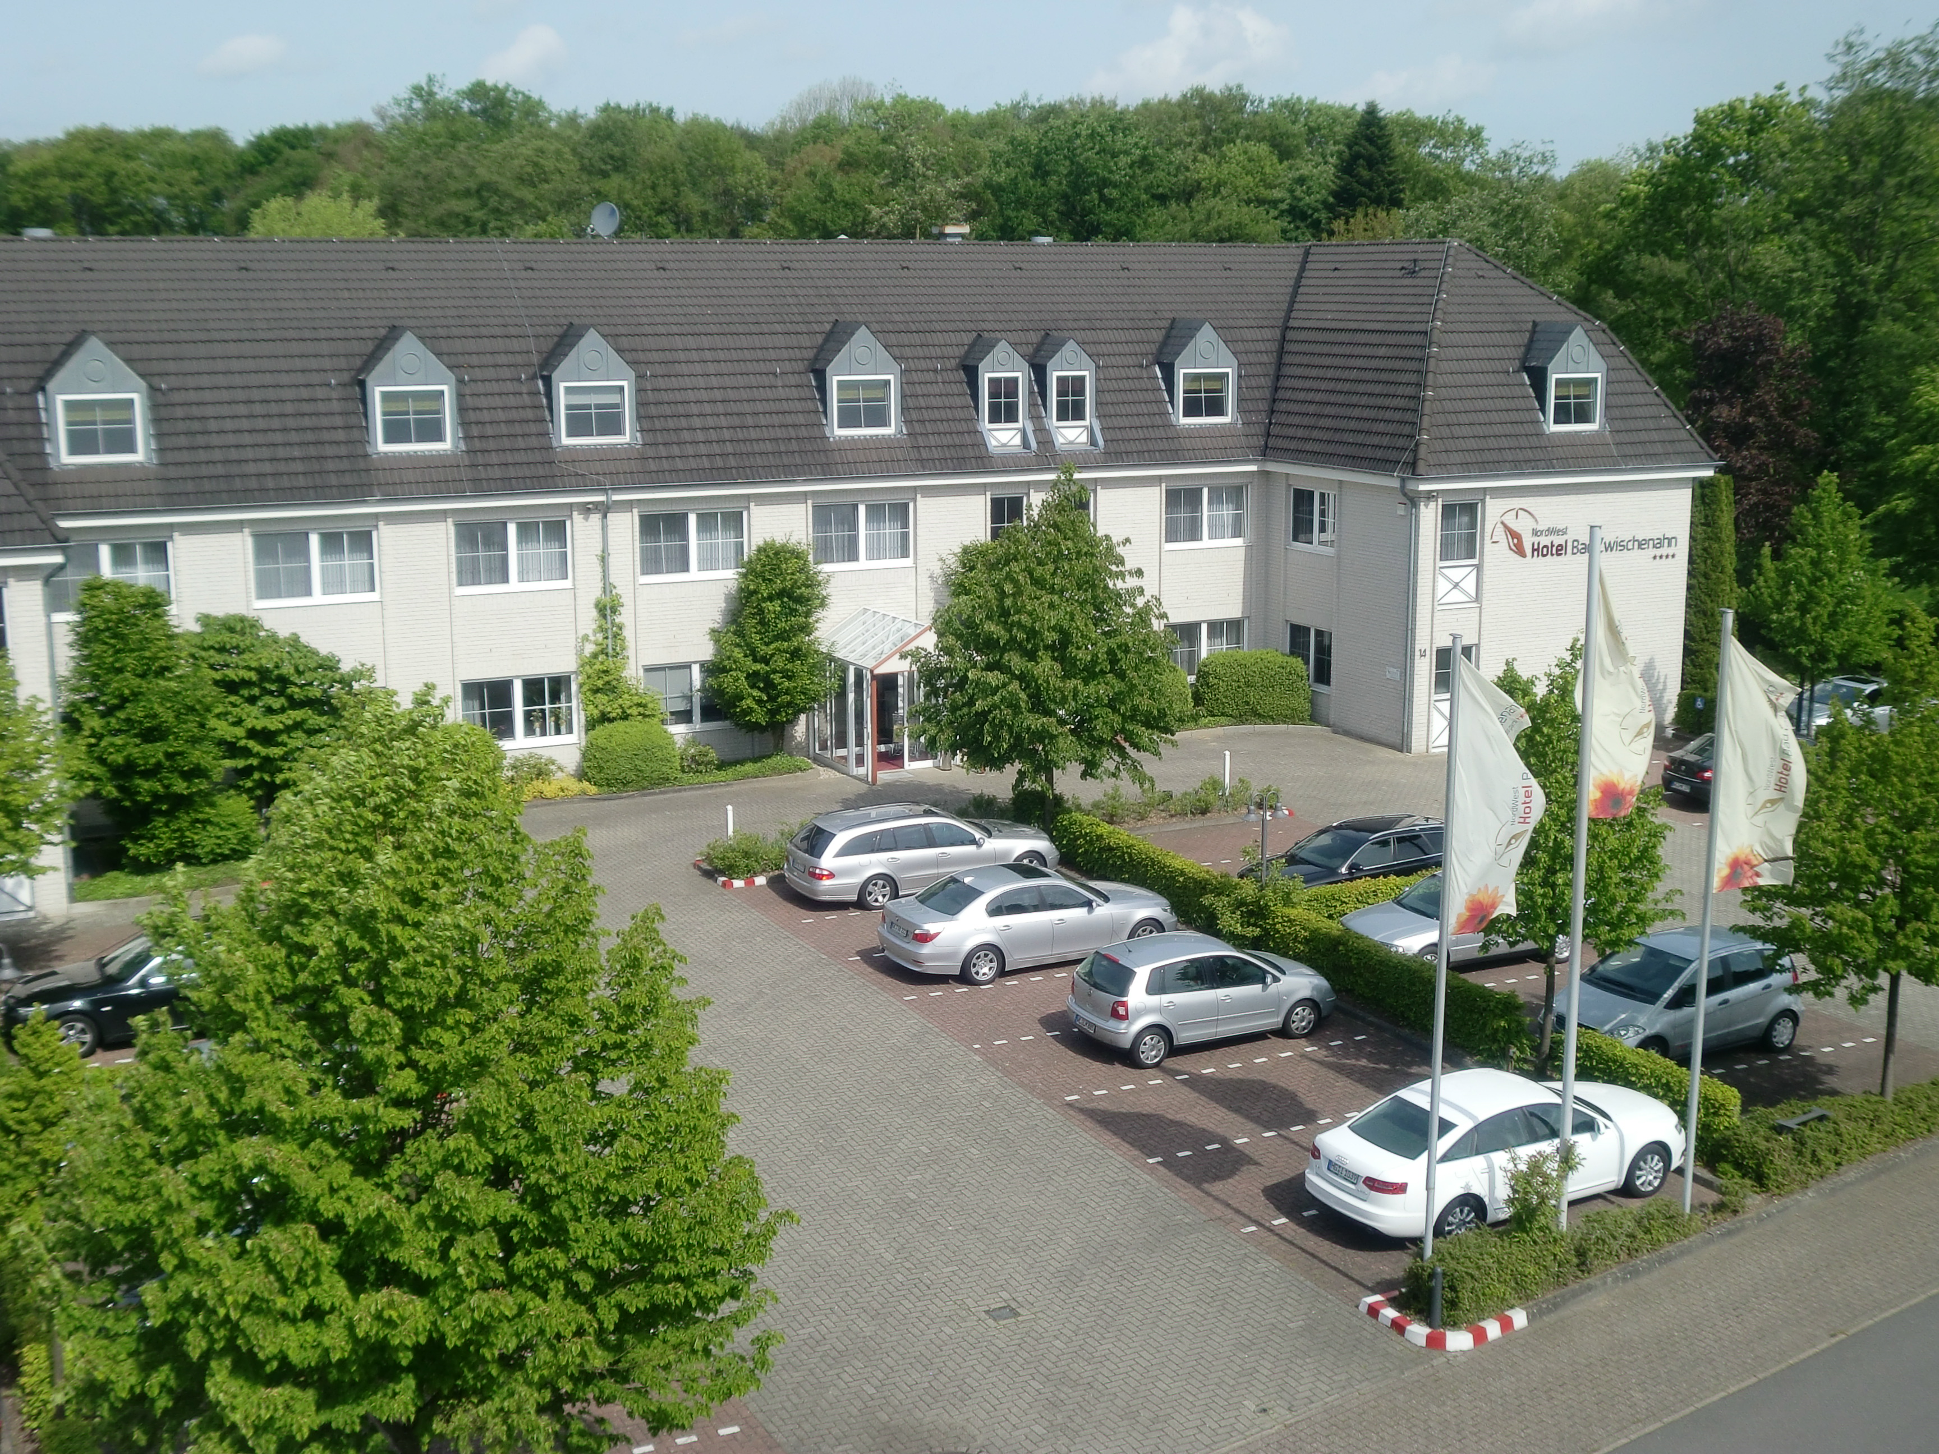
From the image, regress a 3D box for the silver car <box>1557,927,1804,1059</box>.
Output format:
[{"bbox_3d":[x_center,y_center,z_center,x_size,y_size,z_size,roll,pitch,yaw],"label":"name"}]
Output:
[{"bbox_3d":[10.088,3.865,31.440,3.840,1.590,1.770,-6,13,-27],"label":"silver car"}]

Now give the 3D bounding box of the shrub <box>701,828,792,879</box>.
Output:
[{"bbox_3d":[-3.885,2.145,39.442,1.550,0.680,1.350,-6,13,-27],"label":"shrub"}]

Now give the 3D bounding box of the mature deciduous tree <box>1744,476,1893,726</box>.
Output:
[{"bbox_3d":[19.138,-2.636,49.588,3.500,5.962,3.500,-6,13,-26],"label":"mature deciduous tree"}]

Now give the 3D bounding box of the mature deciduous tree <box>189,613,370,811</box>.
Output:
[{"bbox_3d":[-13.487,-0.080,42.386,3.700,4.500,3.400,-6,13,-27],"label":"mature deciduous tree"}]

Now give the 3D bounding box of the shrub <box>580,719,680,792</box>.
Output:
[{"bbox_3d":[-7.357,0.502,47.187,2.100,1.400,1.700,-6,13,-27],"label":"shrub"}]

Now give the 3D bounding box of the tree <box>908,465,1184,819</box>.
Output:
[{"bbox_3d":[1.304,-1.224,40.299,5.100,6.953,5.100,0,12,0],"label":"tree"}]

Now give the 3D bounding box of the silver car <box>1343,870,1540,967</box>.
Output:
[{"bbox_3d":[7.872,2.972,34.252,4.450,1.460,1.740,-6,13,-26],"label":"silver car"}]

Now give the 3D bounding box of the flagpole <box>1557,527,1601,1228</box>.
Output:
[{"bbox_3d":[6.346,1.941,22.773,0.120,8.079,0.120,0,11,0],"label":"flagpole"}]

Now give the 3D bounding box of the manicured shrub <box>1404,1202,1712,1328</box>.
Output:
[{"bbox_3d":[6.382,5.660,23.781,4.200,0.570,0.980,-9,14,-36],"label":"manicured shrub"}]

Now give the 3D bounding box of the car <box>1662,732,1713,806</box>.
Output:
[{"bbox_3d":[16.347,0.741,44.488,4.760,1.460,1.820,-6,13,-26],"label":"car"}]

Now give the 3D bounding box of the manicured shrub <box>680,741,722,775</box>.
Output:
[{"bbox_3d":[-6.121,0.623,48.327,1.000,0.720,0.850,-6,13,-27],"label":"manicured shrub"}]

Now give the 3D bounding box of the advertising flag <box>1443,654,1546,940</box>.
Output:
[{"bbox_3d":[5.313,0.658,21.977,1.000,2.800,0.360,-3,12,-13],"label":"advertising flag"}]

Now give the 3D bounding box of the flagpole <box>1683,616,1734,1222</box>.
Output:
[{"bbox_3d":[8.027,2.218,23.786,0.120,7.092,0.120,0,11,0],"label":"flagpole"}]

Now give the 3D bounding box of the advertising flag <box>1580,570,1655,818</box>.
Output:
[{"bbox_3d":[6.901,-0.353,23.278,0.870,2.711,0.360,-4,12,-20],"label":"advertising flag"}]

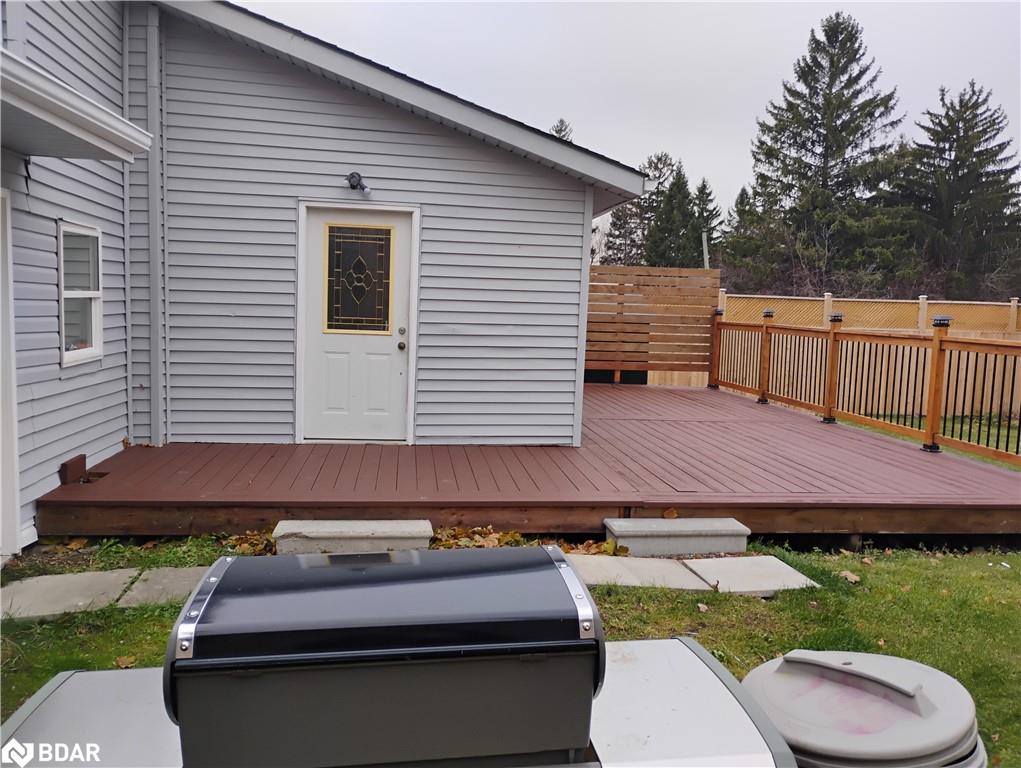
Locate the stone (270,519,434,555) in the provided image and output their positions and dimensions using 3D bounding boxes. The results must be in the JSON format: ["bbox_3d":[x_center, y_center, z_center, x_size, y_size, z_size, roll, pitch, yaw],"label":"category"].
[{"bbox_3d":[-0.992,0.996,5.266,0.945,0.170,0.325,1,6,-7],"label":"stone"}]

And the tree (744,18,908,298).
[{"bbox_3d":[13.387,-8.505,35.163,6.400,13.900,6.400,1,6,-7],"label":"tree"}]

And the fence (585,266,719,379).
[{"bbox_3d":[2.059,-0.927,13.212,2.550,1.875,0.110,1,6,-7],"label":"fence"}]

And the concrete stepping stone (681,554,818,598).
[{"bbox_3d":[1.467,1.187,5.085,0.635,0.050,0.580,1,6,-12],"label":"concrete stepping stone"}]

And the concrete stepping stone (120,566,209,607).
[{"bbox_3d":[-1.809,1.146,4.644,0.610,0.050,0.570,1,6,-12],"label":"concrete stepping stone"}]

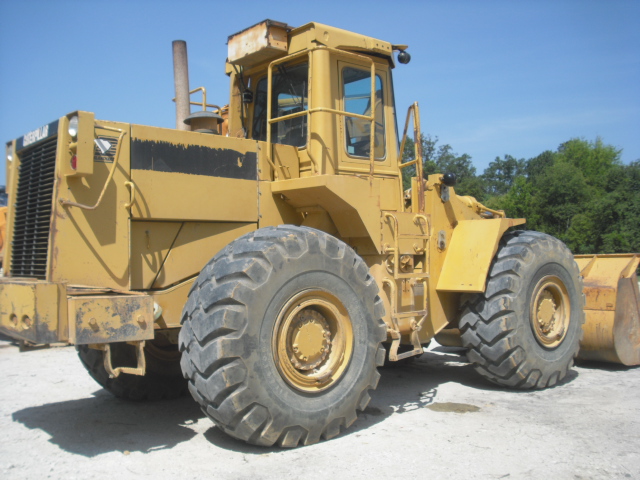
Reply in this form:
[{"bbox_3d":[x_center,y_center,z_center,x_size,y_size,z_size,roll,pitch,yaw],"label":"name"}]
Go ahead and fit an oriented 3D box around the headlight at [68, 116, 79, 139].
[{"bbox_3d":[-1.691,-0.776,4.922,0.110,0.160,0.155,0,-2,-40],"label":"headlight"}]

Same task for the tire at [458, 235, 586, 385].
[{"bbox_3d":[2.315,0.791,7.914,1.740,1.740,0.680,0,-2,-41],"label":"tire"}]

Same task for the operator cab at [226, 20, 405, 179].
[{"bbox_3d":[-0.112,-1.268,7.213,1.270,1.380,1.480,0,-2,-40],"label":"operator cab"}]

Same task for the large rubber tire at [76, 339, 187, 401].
[{"bbox_3d":[-1.642,0.835,7.286,1.740,1.740,0.680,0,-2,-40],"label":"large rubber tire"}]

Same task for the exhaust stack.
[{"bbox_3d":[-1.258,-1.338,6.304,0.135,0.900,0.135,-2,-1,-40],"label":"exhaust stack"}]

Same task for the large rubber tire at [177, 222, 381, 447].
[{"bbox_3d":[-0.243,0.768,5.599,1.740,1.740,0.680,0,-2,-40],"label":"large rubber tire"}]

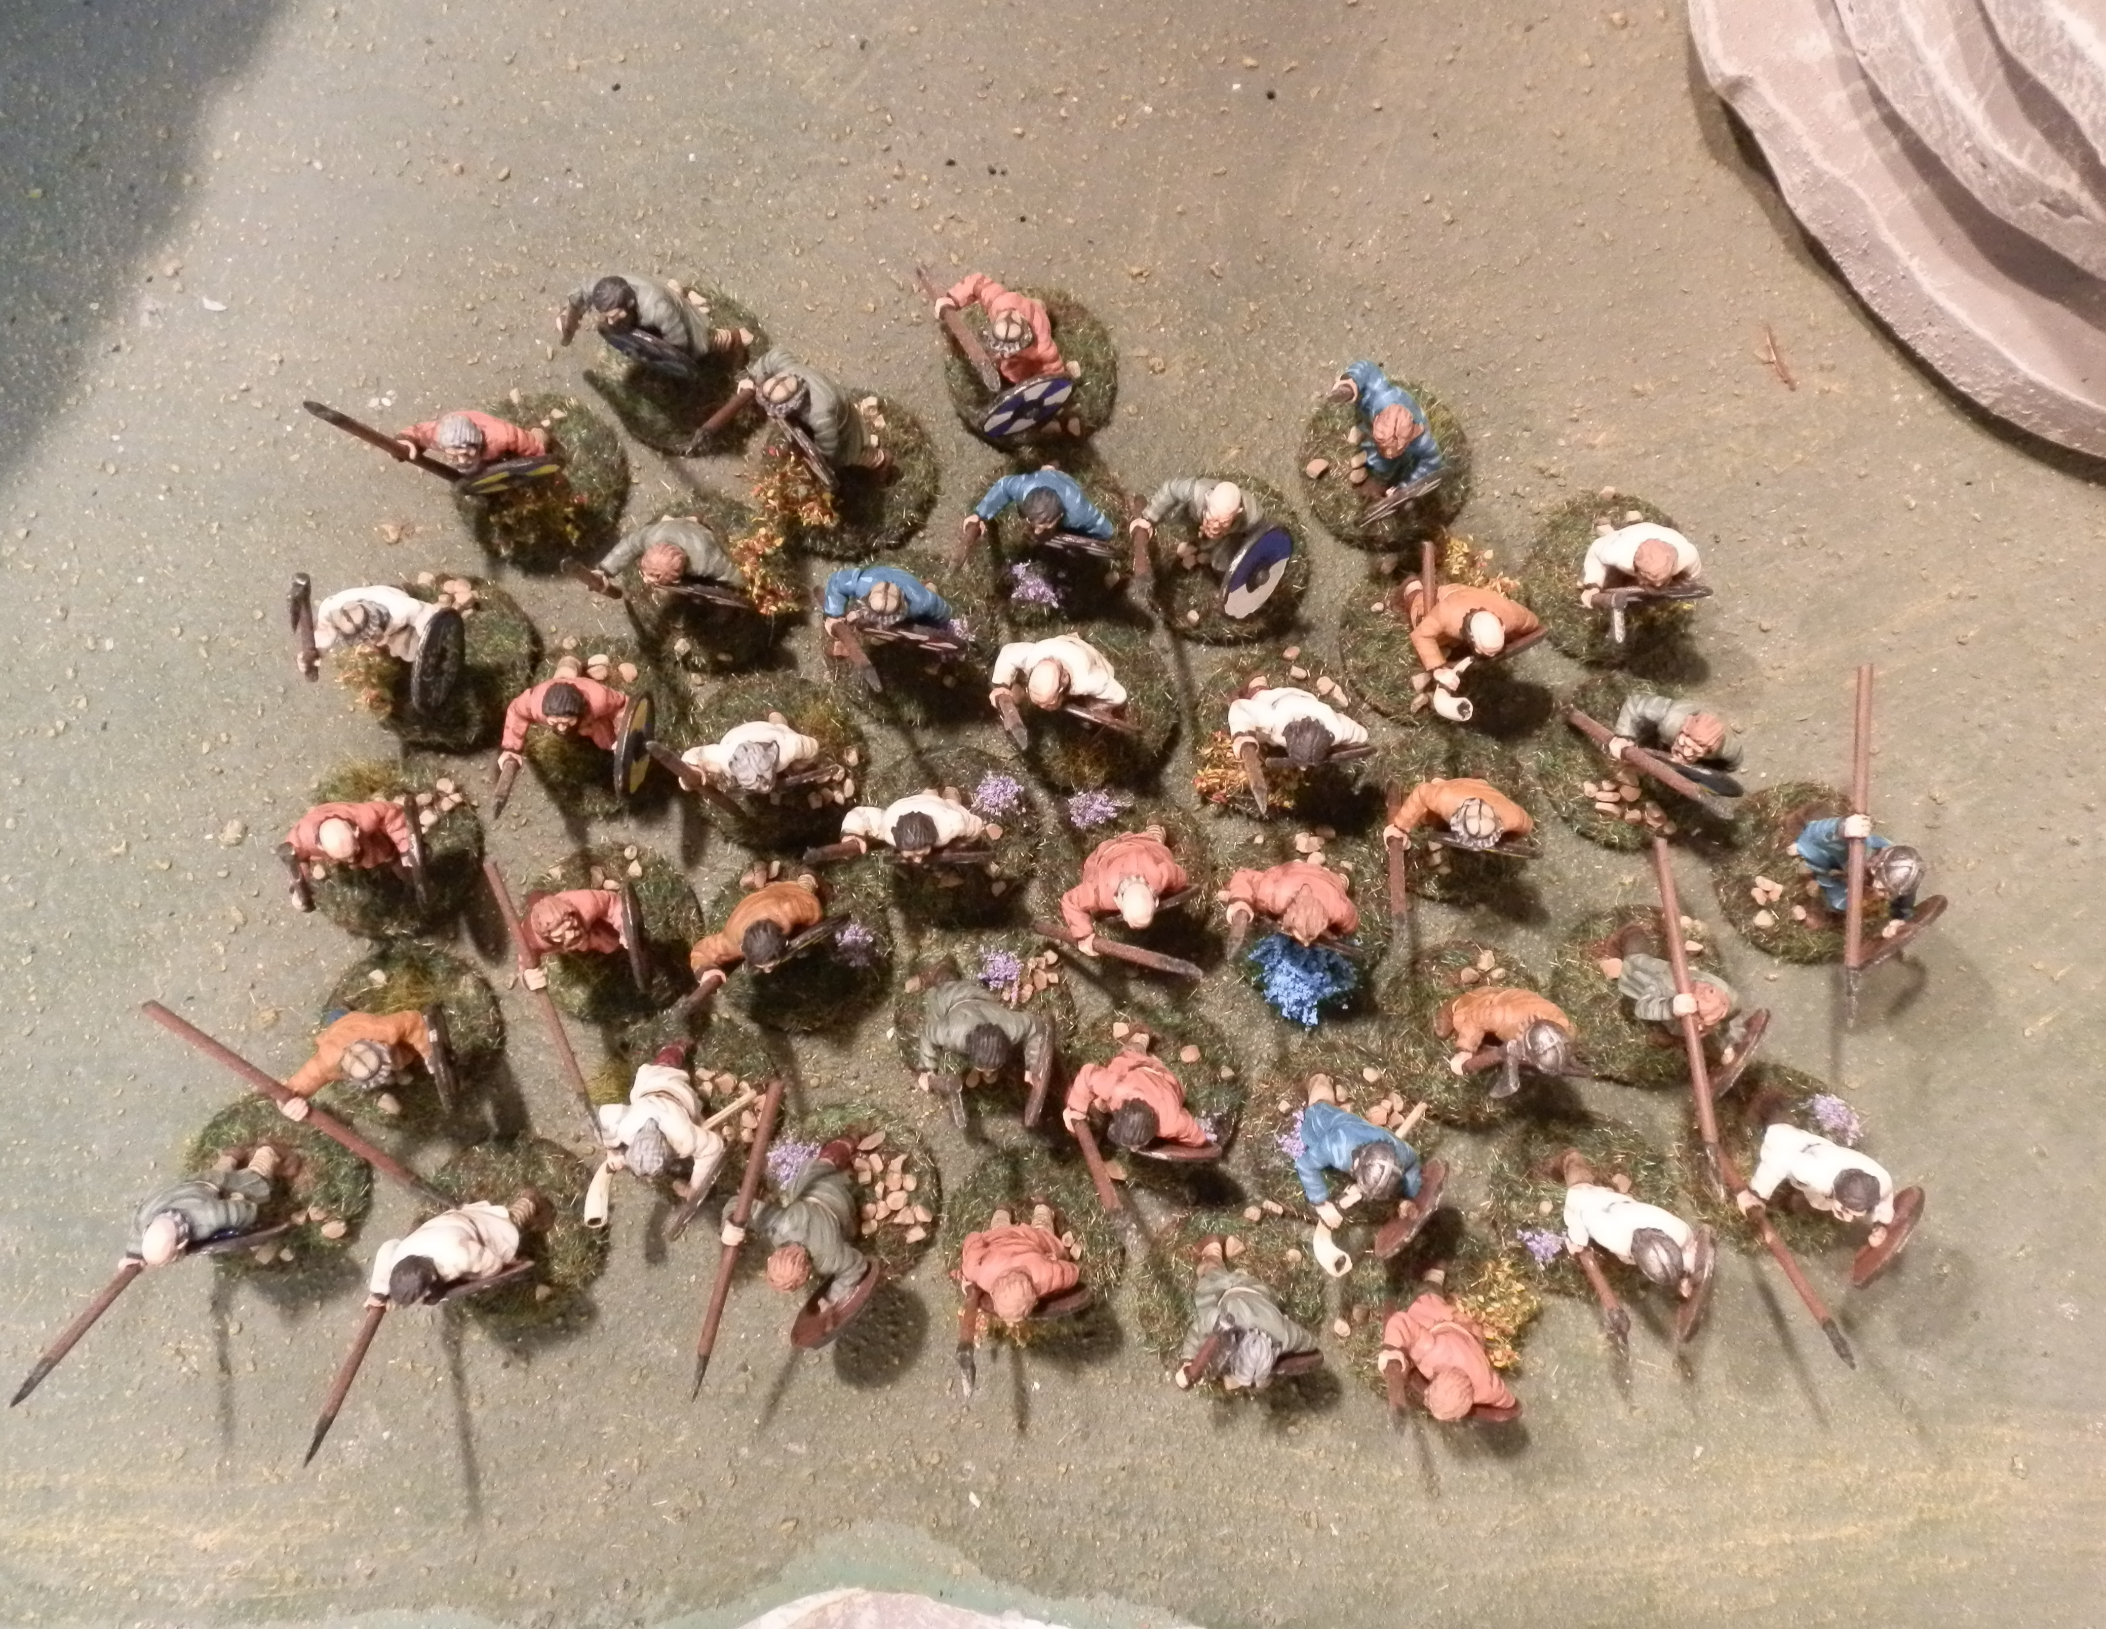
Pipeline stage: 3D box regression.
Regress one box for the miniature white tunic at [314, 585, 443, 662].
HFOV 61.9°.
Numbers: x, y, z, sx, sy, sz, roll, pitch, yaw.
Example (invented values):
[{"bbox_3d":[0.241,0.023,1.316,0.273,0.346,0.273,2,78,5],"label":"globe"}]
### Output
[{"bbox_3d":[-0.090,-0.025,0.237,0.015,0.013,0.010,-9,83,-1],"label":"miniature white tunic"}]

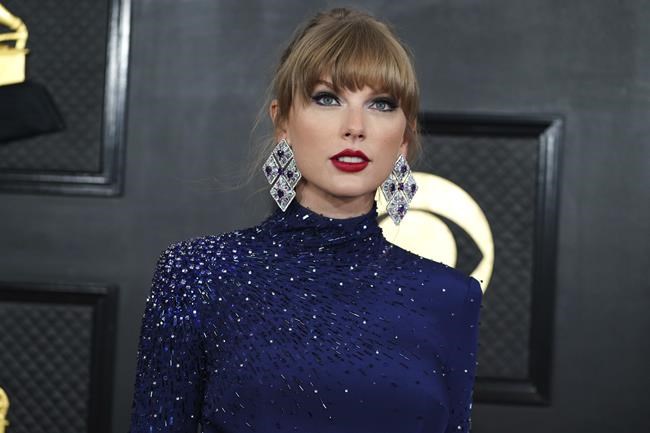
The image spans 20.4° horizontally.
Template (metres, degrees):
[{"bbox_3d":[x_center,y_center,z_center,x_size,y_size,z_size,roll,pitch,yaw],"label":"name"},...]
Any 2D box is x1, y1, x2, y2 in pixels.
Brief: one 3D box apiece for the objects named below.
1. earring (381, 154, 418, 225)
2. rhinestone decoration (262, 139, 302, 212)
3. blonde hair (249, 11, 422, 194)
[{"bbox_3d":[0.091,-0.033,2.200,0.047,0.087,0.013,3,0,-16],"label":"earring"},{"bbox_3d":[-0.051,-0.050,2.170,0.048,0.087,0.013,1,0,6],"label":"rhinestone decoration"},{"bbox_3d":[0.012,-0.143,2.200,0.195,0.217,0.225,3,0,-12],"label":"blonde hair"}]

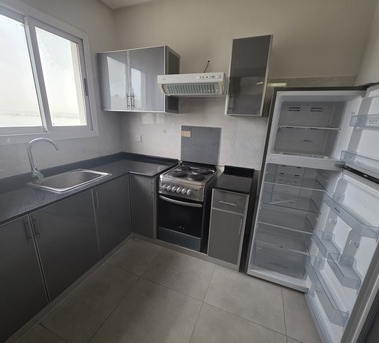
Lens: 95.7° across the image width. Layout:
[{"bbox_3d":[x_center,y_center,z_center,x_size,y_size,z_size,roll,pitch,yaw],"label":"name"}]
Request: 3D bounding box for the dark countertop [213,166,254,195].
[{"bbox_3d":[0.466,0.072,1.753,0.329,0.103,0.565,8,17,19],"label":"dark countertop"}]

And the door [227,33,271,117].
[{"bbox_3d":[0.554,-0.828,1.609,0.309,0.603,0.330,8,17,19],"label":"door"}]

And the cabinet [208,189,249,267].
[{"bbox_3d":[0.451,0.477,1.879,0.324,0.748,0.543,8,17,19],"label":"cabinet"}]

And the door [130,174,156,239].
[{"bbox_3d":[-0.517,0.406,1.941,0.329,0.749,0.025,8,17,20],"label":"door"}]

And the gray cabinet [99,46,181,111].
[{"bbox_3d":[-0.578,-1.000,2.003,0.852,0.601,0.330,8,17,19],"label":"gray cabinet"}]

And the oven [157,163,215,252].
[{"bbox_3d":[-0.012,0.404,2.025,0.503,0.815,0.540,8,17,19],"label":"oven"}]

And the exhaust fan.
[{"bbox_3d":[0.083,-0.808,1.695,0.599,0.142,0.515,8,17,19],"label":"exhaust fan"}]

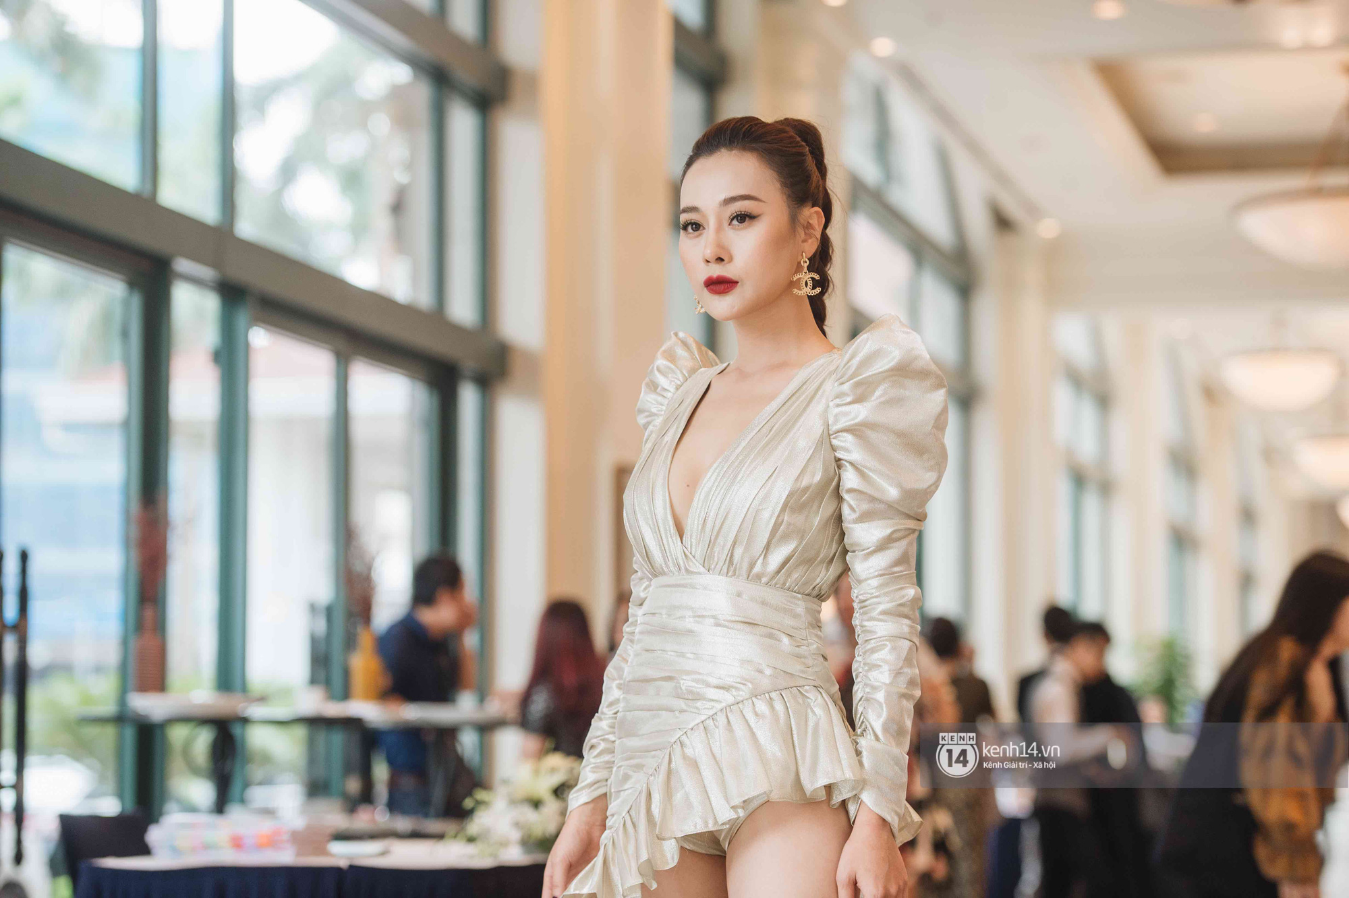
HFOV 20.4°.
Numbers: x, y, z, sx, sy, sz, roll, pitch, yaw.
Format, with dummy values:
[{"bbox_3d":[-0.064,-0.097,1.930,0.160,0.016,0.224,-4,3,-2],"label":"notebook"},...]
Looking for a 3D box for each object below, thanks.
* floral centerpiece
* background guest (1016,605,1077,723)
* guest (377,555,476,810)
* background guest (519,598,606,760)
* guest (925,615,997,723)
[{"bbox_3d":[-0.356,0.877,9.260,0.430,0.266,0.400,0,-4,0],"label":"floral centerpiece"},{"bbox_3d":[1.855,1.602,18.130,0.480,1.678,0.320,0,-4,6],"label":"background guest"},{"bbox_3d":[-0.745,1.113,11.248,0.420,1.592,0.480,-1,-5,18],"label":"guest"},{"bbox_3d":[-0.411,1.356,14.238,0.450,1.569,0.320,1,-5,-11],"label":"background guest"},{"bbox_3d":[1.365,1.600,17.729,0.460,1.619,0.320,-3,-5,30],"label":"guest"}]

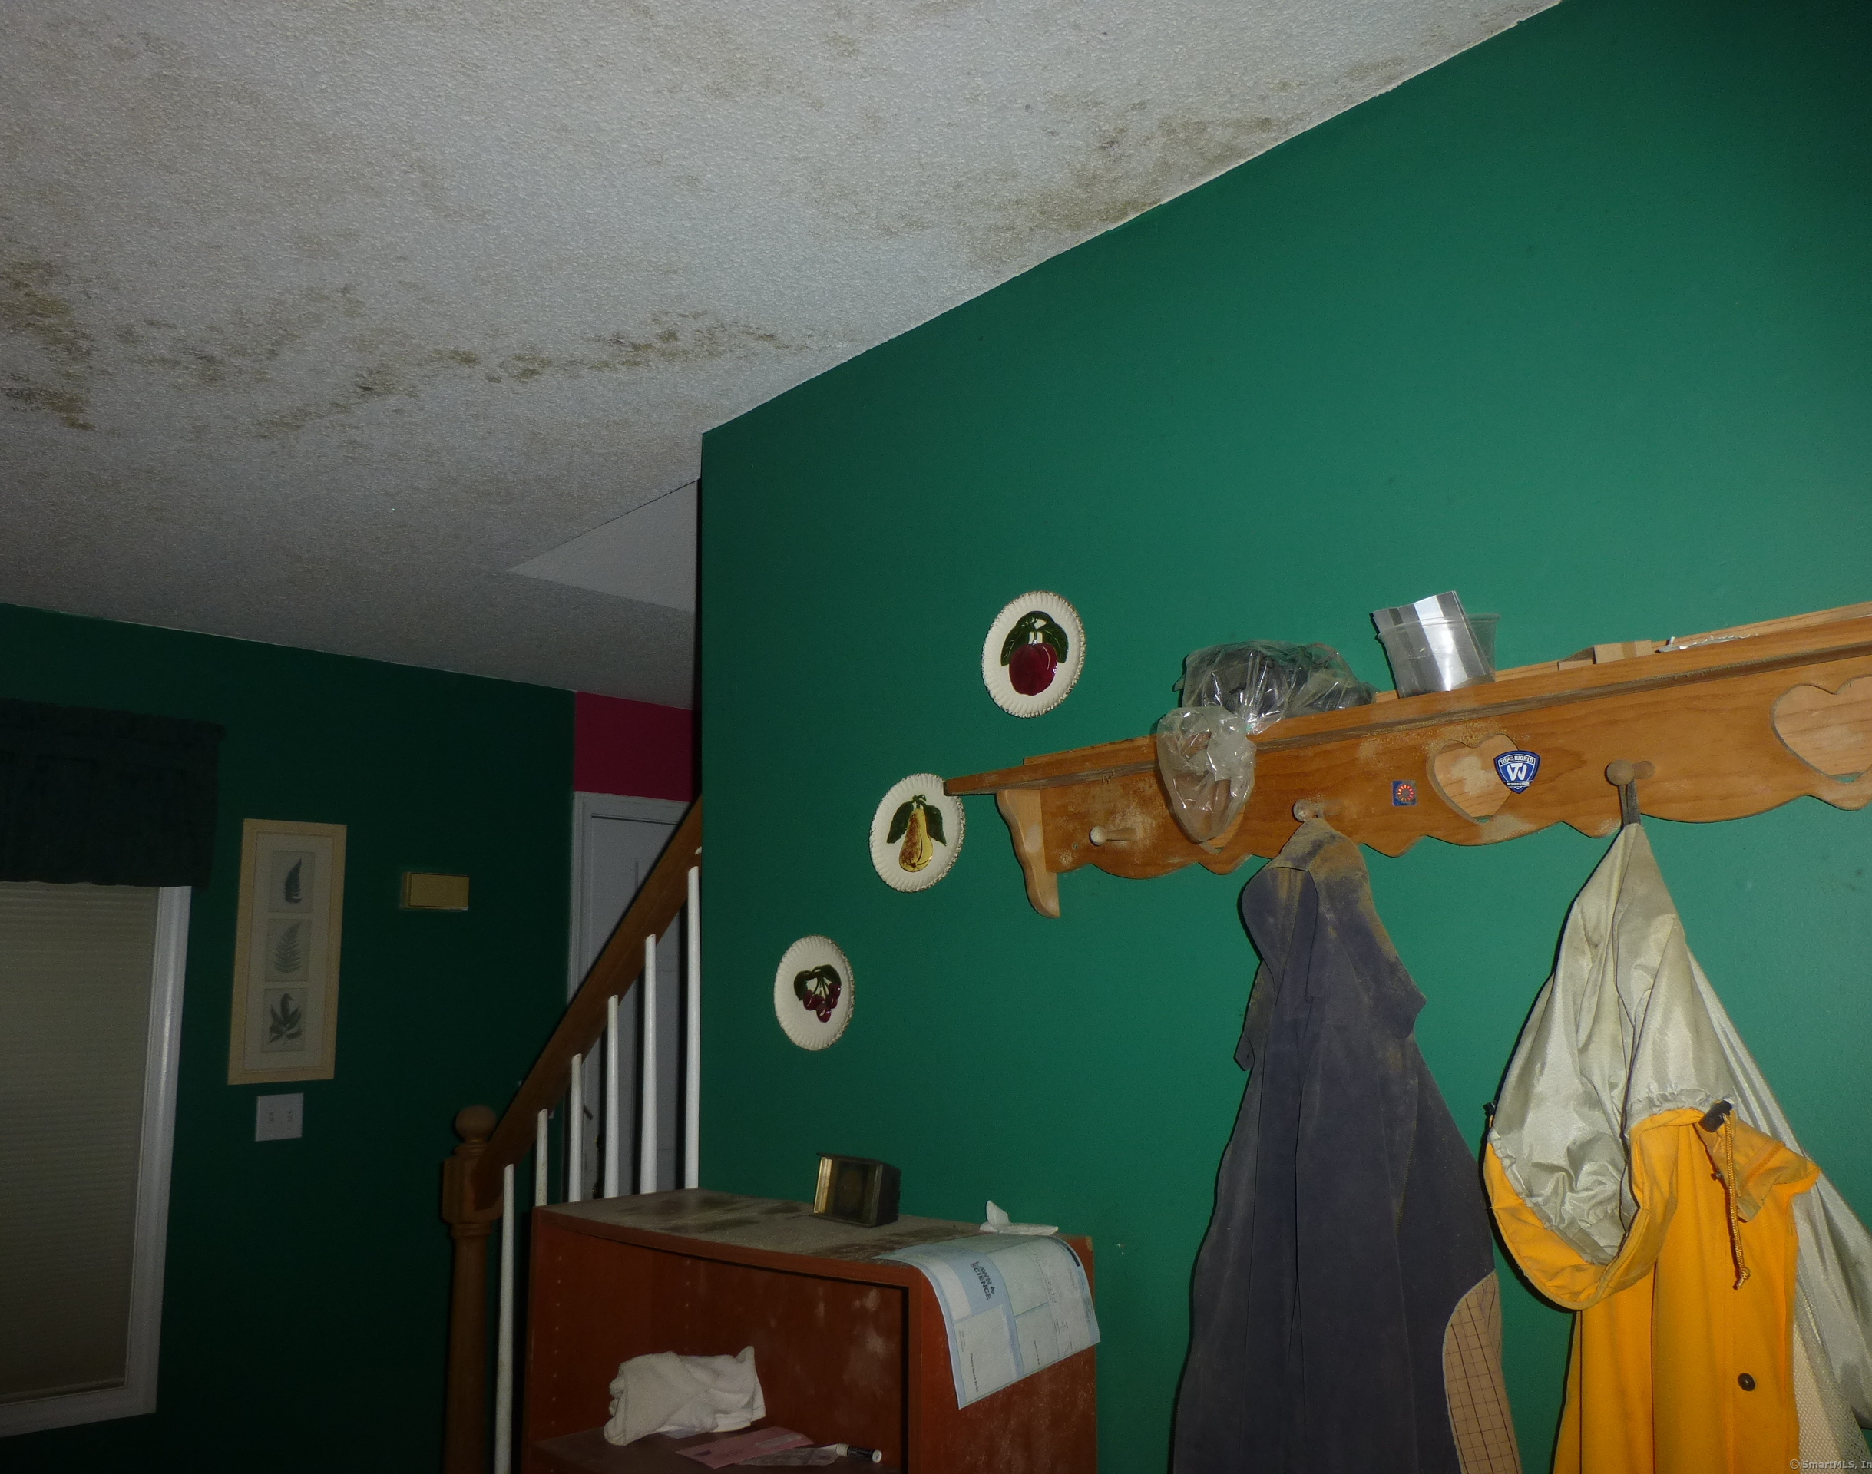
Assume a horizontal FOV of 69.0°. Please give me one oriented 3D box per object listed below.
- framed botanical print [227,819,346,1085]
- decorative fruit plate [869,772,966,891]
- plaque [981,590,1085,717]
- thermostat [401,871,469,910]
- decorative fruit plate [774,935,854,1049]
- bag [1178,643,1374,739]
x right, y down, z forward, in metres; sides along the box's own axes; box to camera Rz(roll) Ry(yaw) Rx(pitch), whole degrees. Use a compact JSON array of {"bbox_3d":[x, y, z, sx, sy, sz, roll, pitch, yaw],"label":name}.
[{"bbox_3d":[-1.746,0.576,3.678,0.020,0.695,0.272,-12,-15,43],"label":"framed botanical print"},{"bbox_3d":[-0.022,0.136,1.931,0.174,0.171,0.025,-12,-15,43],"label":"decorative fruit plate"},{"bbox_3d":[0.133,-0.109,1.816,0.174,0.171,0.025,-12,-15,43],"label":"plaque"},{"bbox_3d":[-1.447,0.448,3.943,0.053,0.102,0.178,-12,-15,43],"label":"thermostat"},{"bbox_3d":[-0.178,0.384,2.049,0.174,0.171,0.025,-12,-15,43],"label":"decorative fruit plate"},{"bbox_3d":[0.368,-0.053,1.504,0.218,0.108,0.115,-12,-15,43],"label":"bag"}]

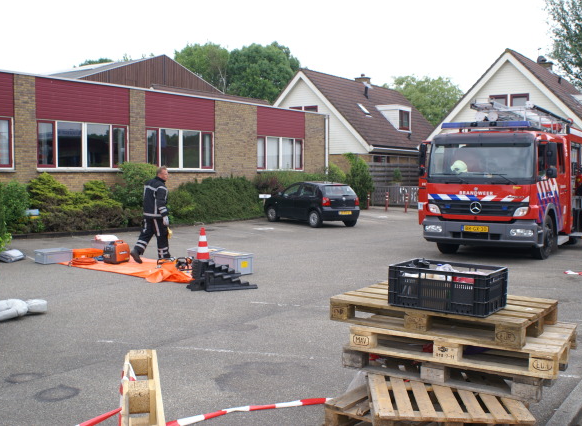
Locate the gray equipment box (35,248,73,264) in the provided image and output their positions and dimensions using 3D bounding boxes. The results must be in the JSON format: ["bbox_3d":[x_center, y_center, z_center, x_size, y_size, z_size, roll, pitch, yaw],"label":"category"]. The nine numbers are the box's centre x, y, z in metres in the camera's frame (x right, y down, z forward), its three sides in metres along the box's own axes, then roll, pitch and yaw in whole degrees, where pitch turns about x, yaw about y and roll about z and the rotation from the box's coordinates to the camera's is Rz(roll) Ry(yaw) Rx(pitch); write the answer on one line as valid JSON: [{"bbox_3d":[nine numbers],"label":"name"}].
[{"bbox_3d":[-4.737,0.876,13.850,0.400,0.220,0.600,3,4,42],"label":"gray equipment box"}]

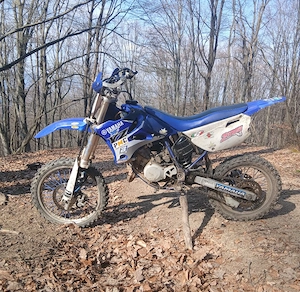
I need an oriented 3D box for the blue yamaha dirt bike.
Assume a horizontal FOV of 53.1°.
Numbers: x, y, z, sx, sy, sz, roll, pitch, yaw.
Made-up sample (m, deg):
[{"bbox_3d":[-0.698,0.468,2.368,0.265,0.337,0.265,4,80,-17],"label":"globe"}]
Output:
[{"bbox_3d":[0.015,0.055,2.210,1.830,1.160,0.760,0,13,2],"label":"blue yamaha dirt bike"}]

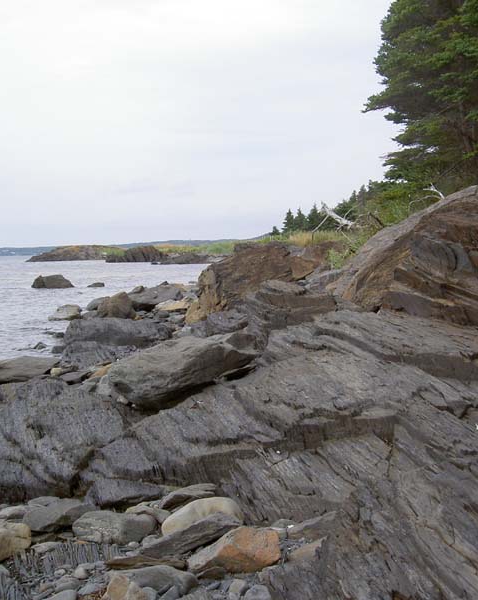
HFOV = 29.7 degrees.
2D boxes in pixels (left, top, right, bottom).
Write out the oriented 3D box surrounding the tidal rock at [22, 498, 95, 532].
[{"bbox_3d":[-1.071,1.278,5.345,0.430,0.160,0.320,-1,3,0],"label":"tidal rock"}]

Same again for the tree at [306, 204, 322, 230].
[{"bbox_3d":[7.274,-7.957,88.000,1.700,2.750,1.700,-1,3,0],"label":"tree"}]

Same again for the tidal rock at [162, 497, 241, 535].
[{"bbox_3d":[-0.191,1.152,4.750,0.436,0.183,0.240,-3,3,-25],"label":"tidal rock"}]

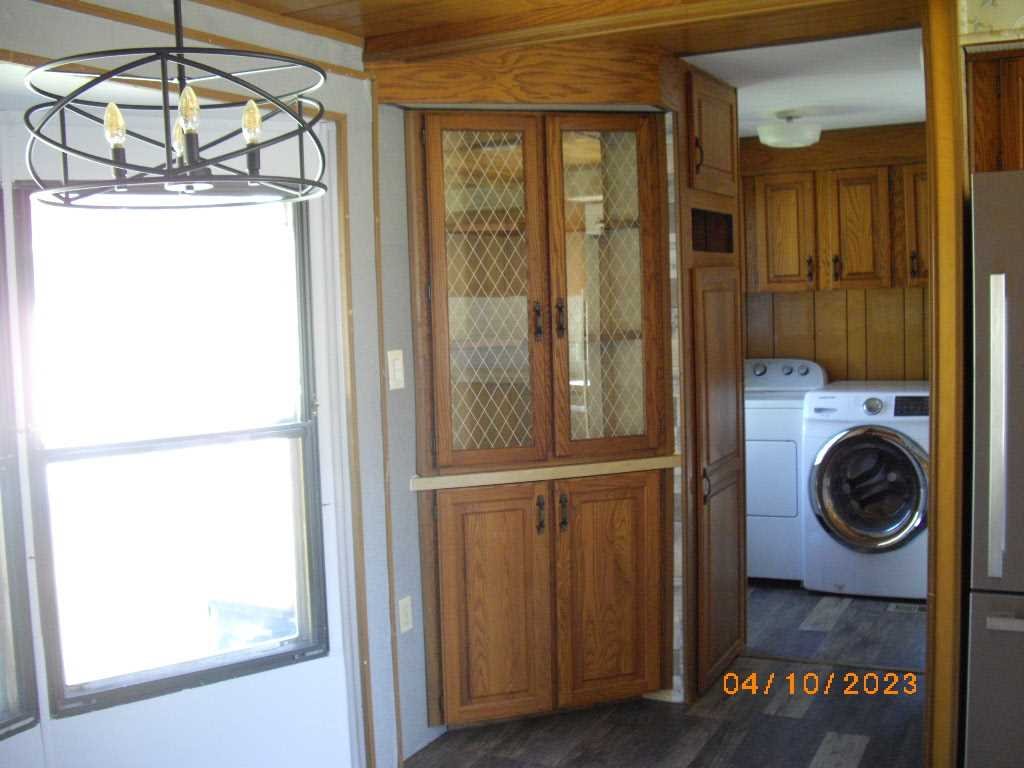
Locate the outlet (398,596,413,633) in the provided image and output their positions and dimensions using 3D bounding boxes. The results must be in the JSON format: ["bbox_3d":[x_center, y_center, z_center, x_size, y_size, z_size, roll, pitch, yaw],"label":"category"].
[{"bbox_3d":[-0.337,0.746,3.633,0.010,0.110,0.068,1,6,27],"label":"outlet"}]

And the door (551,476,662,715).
[{"bbox_3d":[0.345,0.721,3.950,0.390,0.797,0.035,-3,5,-16],"label":"door"}]

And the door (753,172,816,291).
[{"bbox_3d":[1.425,-0.785,5.843,0.302,0.603,0.035,1,6,27],"label":"door"}]

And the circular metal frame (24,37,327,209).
[{"bbox_3d":[-0.576,-0.429,1.966,0.500,0.201,0.500,-2,6,0],"label":"circular metal frame"}]

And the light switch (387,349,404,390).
[{"bbox_3d":[-0.360,-0.044,3.555,0.012,0.120,0.078,1,6,27],"label":"light switch"}]

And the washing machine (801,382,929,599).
[{"bbox_3d":[1.864,0.494,5.534,0.686,0.984,0.780,1,6,27],"label":"washing machine"}]

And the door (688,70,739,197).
[{"bbox_3d":[0.753,-0.911,4.158,0.030,0.407,0.551,1,6,27],"label":"door"}]

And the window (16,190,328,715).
[{"bbox_3d":[-0.915,0.148,3.131,0.792,1.409,0.080,-5,7,-32],"label":"window"}]

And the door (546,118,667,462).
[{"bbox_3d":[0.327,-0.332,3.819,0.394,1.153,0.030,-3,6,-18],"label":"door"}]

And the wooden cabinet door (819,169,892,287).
[{"bbox_3d":[1.741,-0.785,5.682,0.322,0.599,0.035,1,6,27],"label":"wooden cabinet door"}]

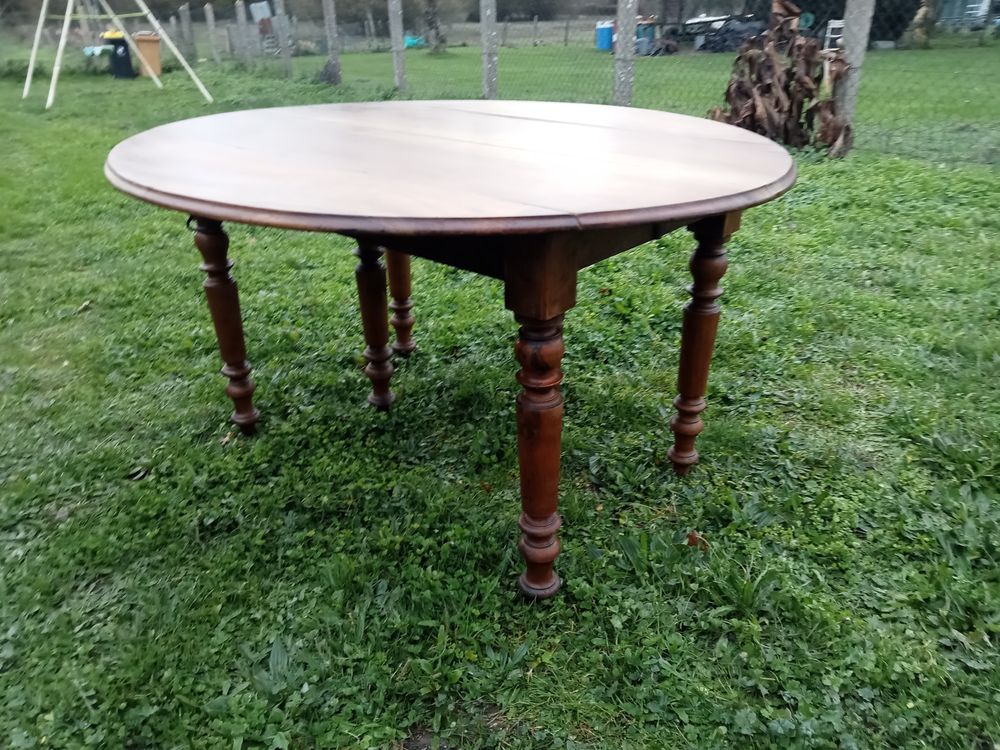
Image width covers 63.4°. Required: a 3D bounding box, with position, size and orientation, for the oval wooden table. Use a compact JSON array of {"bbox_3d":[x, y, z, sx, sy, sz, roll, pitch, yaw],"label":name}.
[{"bbox_3d":[-0.114,-0.149,1.800,1.414,0.735,1.248,21,33,38],"label":"oval wooden table"}]

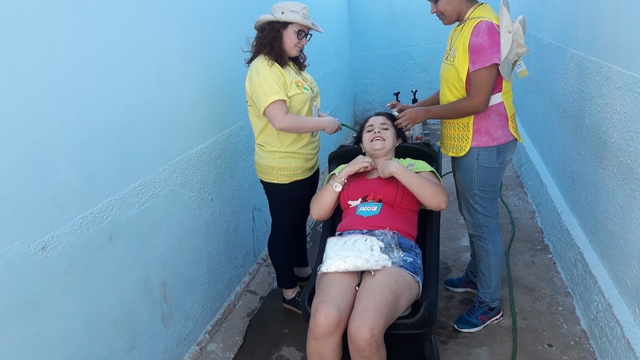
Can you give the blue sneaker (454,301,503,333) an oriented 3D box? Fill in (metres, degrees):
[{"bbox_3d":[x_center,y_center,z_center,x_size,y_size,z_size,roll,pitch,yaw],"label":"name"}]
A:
[{"bbox_3d":[0.781,0.654,2.557,0.262,0.106,0.098,-13,20,-23],"label":"blue sneaker"}]

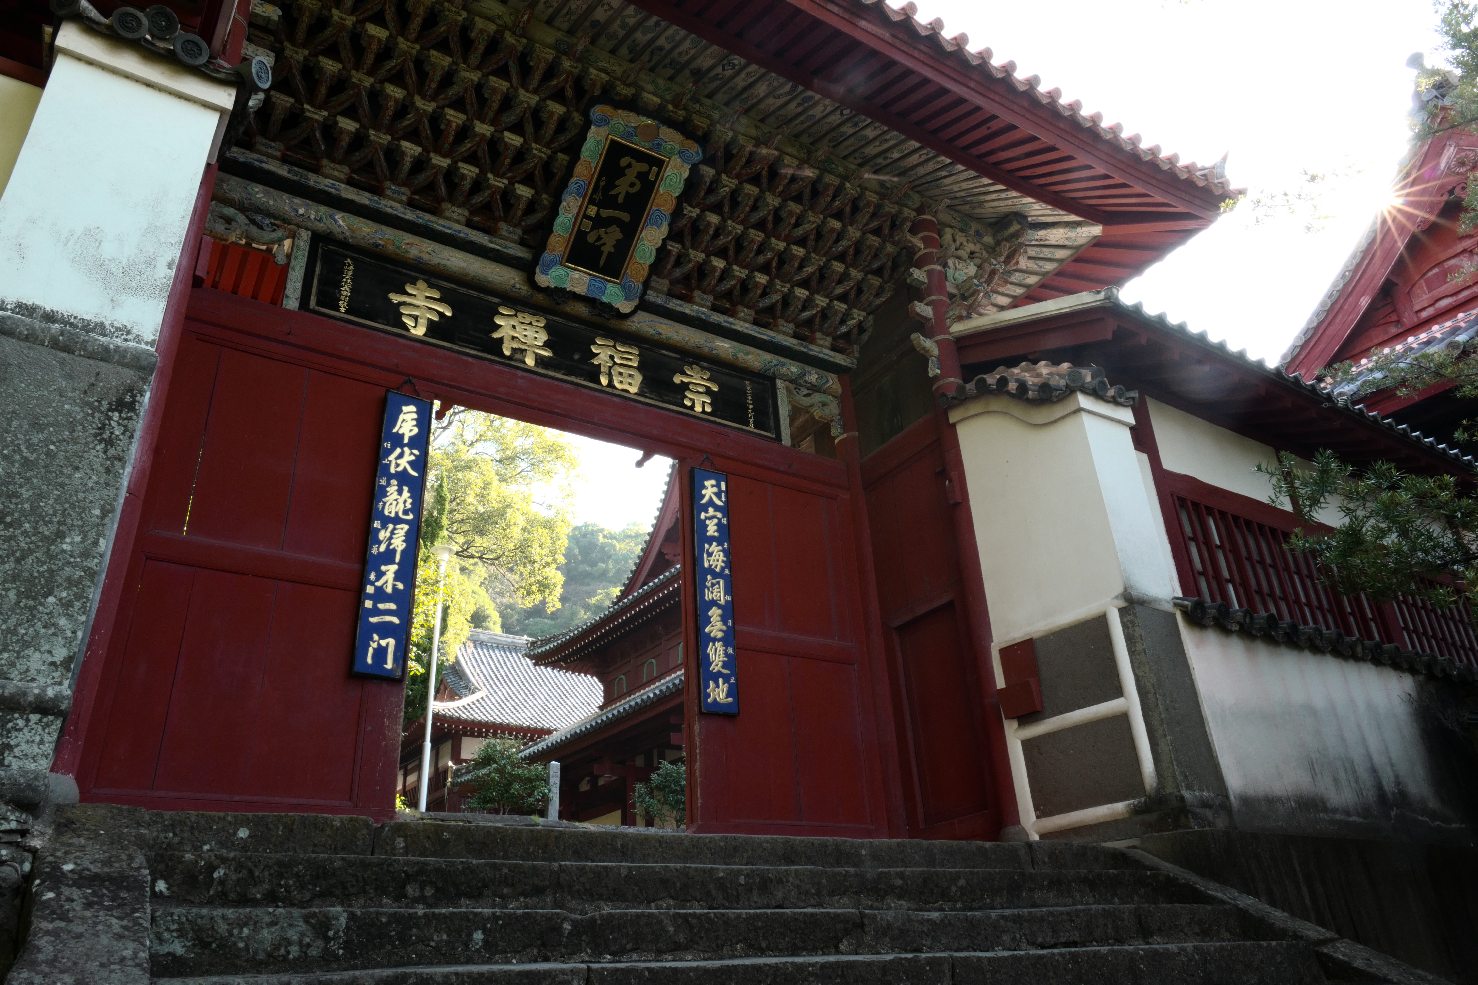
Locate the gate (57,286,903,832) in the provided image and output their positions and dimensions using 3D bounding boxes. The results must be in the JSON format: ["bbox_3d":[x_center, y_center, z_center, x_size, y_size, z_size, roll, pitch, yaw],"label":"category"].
[{"bbox_3d":[-1.050,0.643,6.262,4.917,3.135,0.250,14,-31,-30],"label":"gate"}]

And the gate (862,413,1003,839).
[{"bbox_3d":[1.351,0.947,7.094,0.130,3.146,0.907,14,-31,-30],"label":"gate"}]

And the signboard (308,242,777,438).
[{"bbox_3d":[-1.177,-1.030,7.002,3.553,0.627,0.100,14,-31,-30],"label":"signboard"}]

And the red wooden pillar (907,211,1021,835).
[{"bbox_3d":[1.594,-0.093,7.063,0.209,4.939,0.209,14,-31,-30],"label":"red wooden pillar"}]

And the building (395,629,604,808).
[{"bbox_3d":[-7.875,11.046,39.471,13.800,11.400,13.800,14,-31,-30],"label":"building"}]

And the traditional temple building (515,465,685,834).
[{"bbox_3d":[3.858,4.898,28.822,17.000,12.800,14.300,14,-31,-30],"label":"traditional temple building"}]

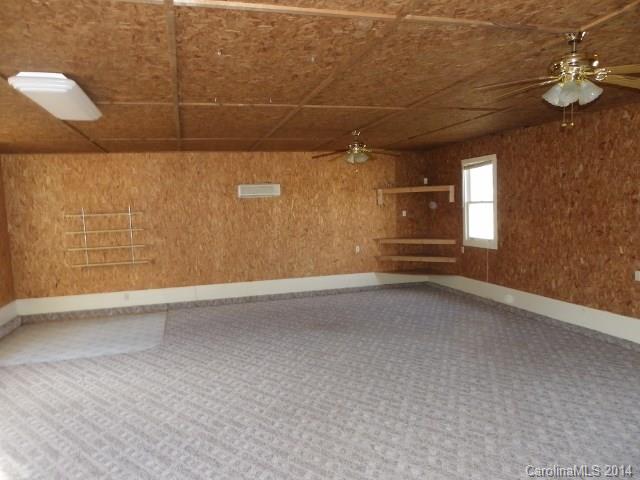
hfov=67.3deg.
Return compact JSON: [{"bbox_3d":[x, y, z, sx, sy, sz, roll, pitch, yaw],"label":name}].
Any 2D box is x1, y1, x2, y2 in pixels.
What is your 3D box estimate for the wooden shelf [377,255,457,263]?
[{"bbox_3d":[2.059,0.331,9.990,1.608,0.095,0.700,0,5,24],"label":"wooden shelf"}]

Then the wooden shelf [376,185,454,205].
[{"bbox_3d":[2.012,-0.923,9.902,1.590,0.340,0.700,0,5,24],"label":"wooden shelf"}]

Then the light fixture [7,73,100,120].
[{"bbox_3d":[-2.160,-1.184,4.071,0.430,0.130,1.240,-3,5,-16],"label":"light fixture"}]

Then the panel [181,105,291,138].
[{"bbox_3d":[-1.140,-1.451,6.058,1.219,0.030,2.440,-3,5,-16],"label":"panel"}]

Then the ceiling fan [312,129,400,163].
[{"bbox_3d":[0.529,-1.336,7.005,1.310,0.485,1.310,-3,5,-16],"label":"ceiling fan"}]

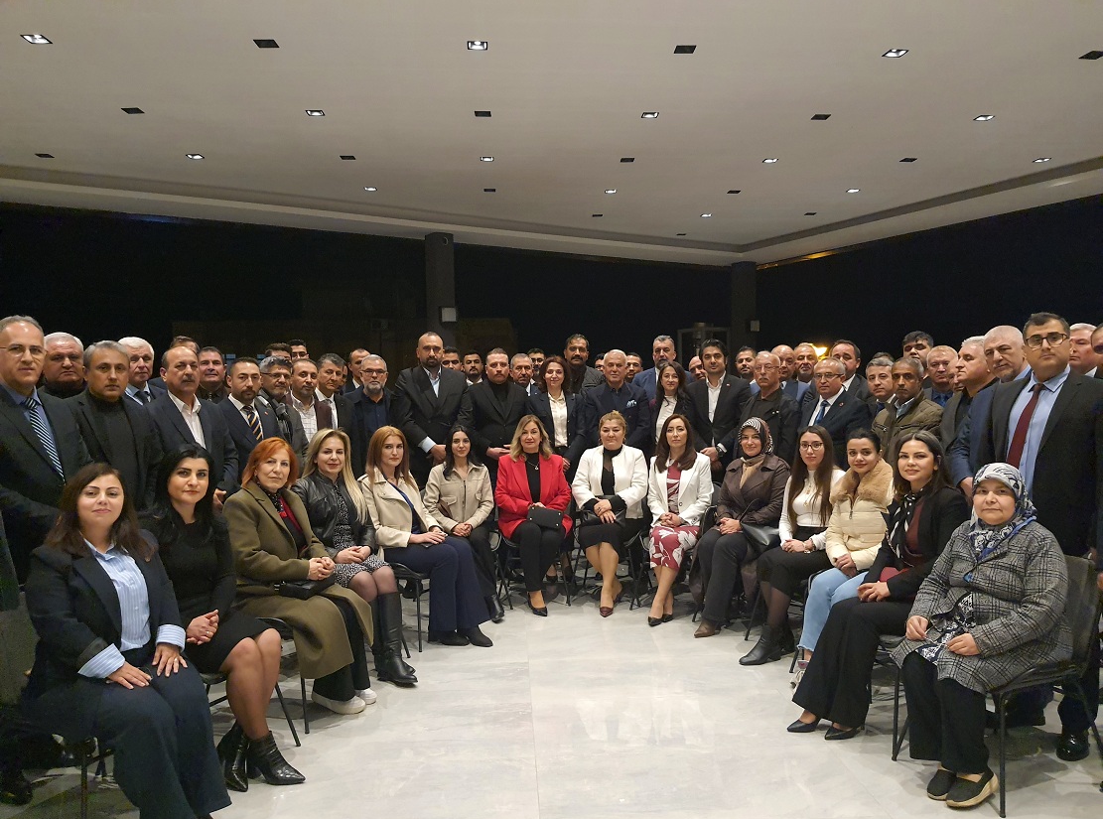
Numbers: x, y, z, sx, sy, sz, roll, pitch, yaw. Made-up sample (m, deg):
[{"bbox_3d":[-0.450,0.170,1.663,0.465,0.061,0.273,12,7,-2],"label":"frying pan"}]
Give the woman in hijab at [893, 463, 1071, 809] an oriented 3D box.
[{"bbox_3d":[1.625,0.785,3.070,0.730,1.180,0.560,-1,2,-37],"label":"woman in hijab"}]

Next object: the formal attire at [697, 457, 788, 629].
[{"bbox_3d":[1.235,0.780,5.300,0.490,0.930,0.760,1,2,36],"label":"formal attire"}]

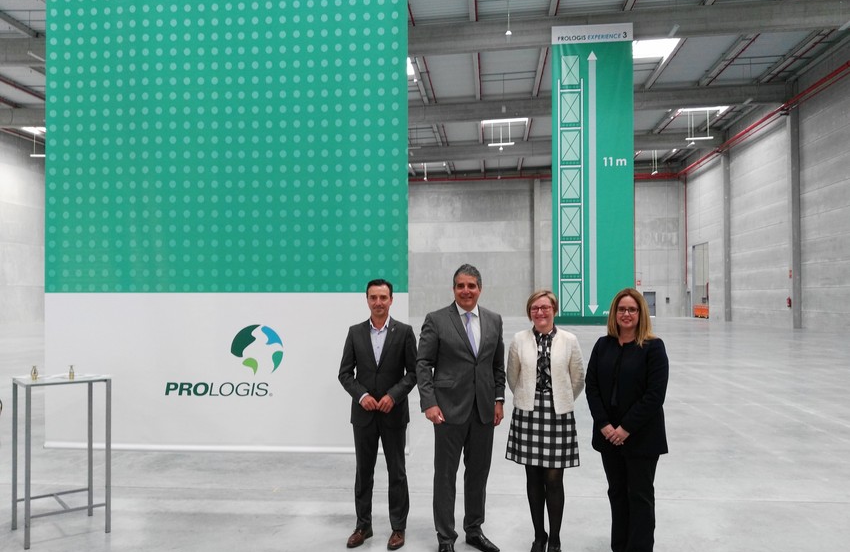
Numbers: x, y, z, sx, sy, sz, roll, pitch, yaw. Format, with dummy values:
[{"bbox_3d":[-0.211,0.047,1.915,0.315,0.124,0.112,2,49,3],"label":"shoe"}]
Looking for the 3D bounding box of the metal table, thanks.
[{"bbox_3d":[-2.529,1.245,4.795,0.525,1.065,0.515,1,-2,-39],"label":"metal table"}]

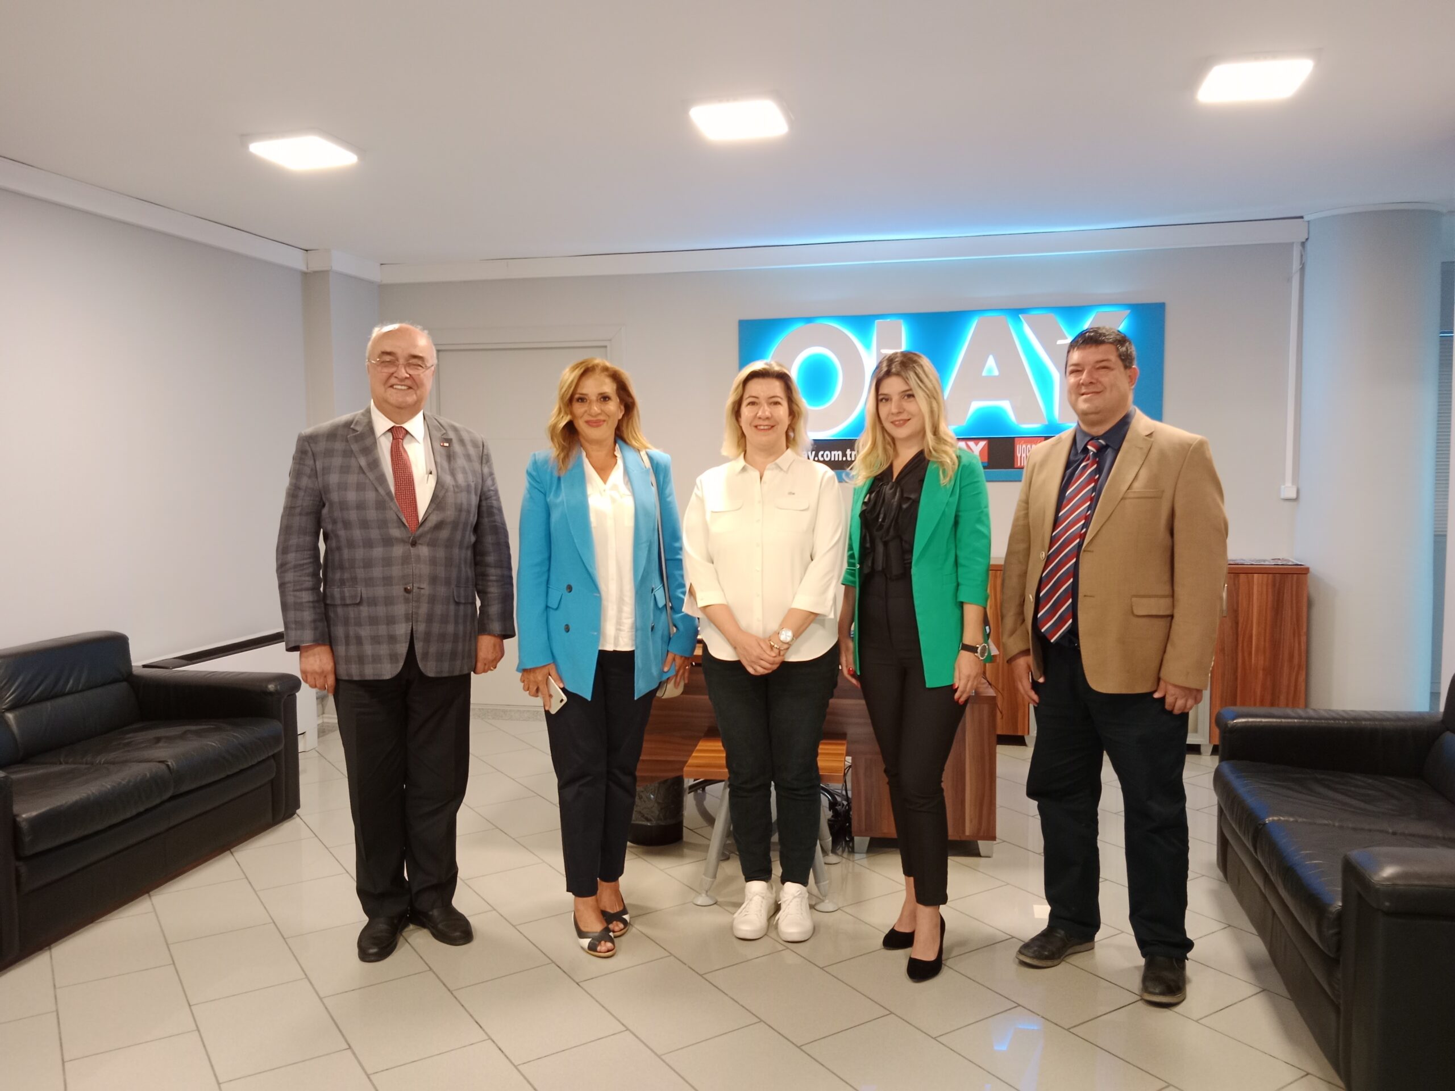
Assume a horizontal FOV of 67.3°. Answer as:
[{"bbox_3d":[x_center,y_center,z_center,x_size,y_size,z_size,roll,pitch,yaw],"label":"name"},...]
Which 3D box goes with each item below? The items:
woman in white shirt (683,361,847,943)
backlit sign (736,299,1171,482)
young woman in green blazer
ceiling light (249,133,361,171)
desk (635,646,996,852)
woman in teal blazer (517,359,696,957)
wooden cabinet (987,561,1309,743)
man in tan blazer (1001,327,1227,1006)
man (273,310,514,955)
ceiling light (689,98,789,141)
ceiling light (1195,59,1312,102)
[{"bbox_3d":[0.112,0.303,3.310,0.470,1.695,0.340,0,4,-2],"label":"woman in white shirt"},{"bbox_3d":[1.107,-0.769,5.657,2.149,0.870,0.100,1,4,14],"label":"backlit sign"},{"bbox_3d":[0.529,0.313,3.095,0.430,1.706,0.360,2,5,25],"label":"young woman in green blazer"},{"bbox_3d":[-1.559,-1.462,4.016,0.350,0.040,0.350,1,4,14],"label":"ceiling light"},{"bbox_3d":[0.285,0.729,4.330,1.430,0.730,0.760,1,4,5],"label":"desk"},{"bbox_3d":[-0.359,0.306,3.244,0.510,1.700,0.380,-1,4,-10],"label":"woman in teal blazer"},{"bbox_3d":[1.930,0.534,5.486,1.675,0.912,0.420,1,4,13],"label":"wooden cabinet"},{"bbox_3d":[1.048,0.296,2.964,0.580,1.757,0.380,3,5,35],"label":"man in tan blazer"},{"bbox_3d":[-0.974,0.260,3.200,0.630,1.800,0.390,-1,4,-18],"label":"man"},{"bbox_3d":[0.045,-1.437,3.639,0.350,0.040,0.350,1,4,14],"label":"ceiling light"},{"bbox_3d":[1.581,-1.414,3.279,0.350,0.040,0.350,1,4,14],"label":"ceiling light"}]

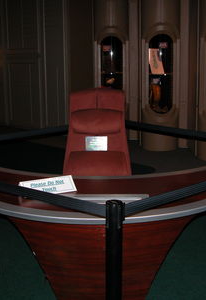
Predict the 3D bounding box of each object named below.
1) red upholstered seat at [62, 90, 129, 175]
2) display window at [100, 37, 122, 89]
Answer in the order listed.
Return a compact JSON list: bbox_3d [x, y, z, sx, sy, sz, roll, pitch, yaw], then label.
[{"bbox_3d":[-0.035,0.169,3.512,0.580,1.270,0.750,-1,12,-1],"label":"red upholstered seat"},{"bbox_3d":[0.154,-1.296,7.499,0.374,1.220,0.280,-1,12,1],"label":"display window"}]

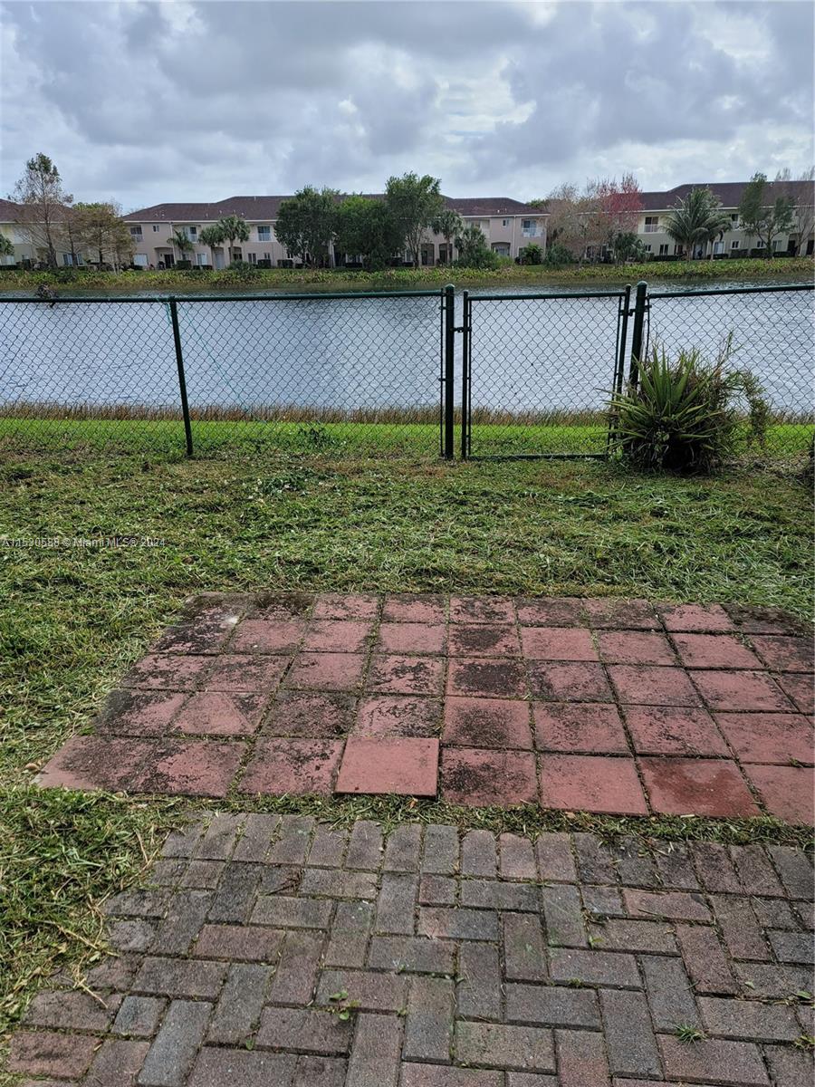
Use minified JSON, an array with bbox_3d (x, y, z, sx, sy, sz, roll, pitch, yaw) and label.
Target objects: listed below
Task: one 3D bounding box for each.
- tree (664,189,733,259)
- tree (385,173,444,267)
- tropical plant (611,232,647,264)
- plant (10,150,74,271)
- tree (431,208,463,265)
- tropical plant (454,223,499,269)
[{"bbox_3d":[29.823,-32.754,80.664,7.070,7.090,6.370,6,22,18],"label":"tree"},{"bbox_3d":[0.729,-34.590,84.218,6.410,9.440,6.410,0,20,1],"label":"tree"},{"bbox_3d":[22.977,-30.626,81.450,3.760,3.080,3.380,5,21,14],"label":"tropical plant"},{"bbox_3d":[-36.674,-33.279,78.814,6.180,10.780,5.570,-9,22,-22],"label":"plant"},{"bbox_3d":[4.391,-34.087,87.501,3.430,5.930,3.430,1,21,3],"label":"tree"},{"bbox_3d":[7.227,-31.377,82.972,4.790,4.570,4.310,1,21,5],"label":"tropical plant"}]

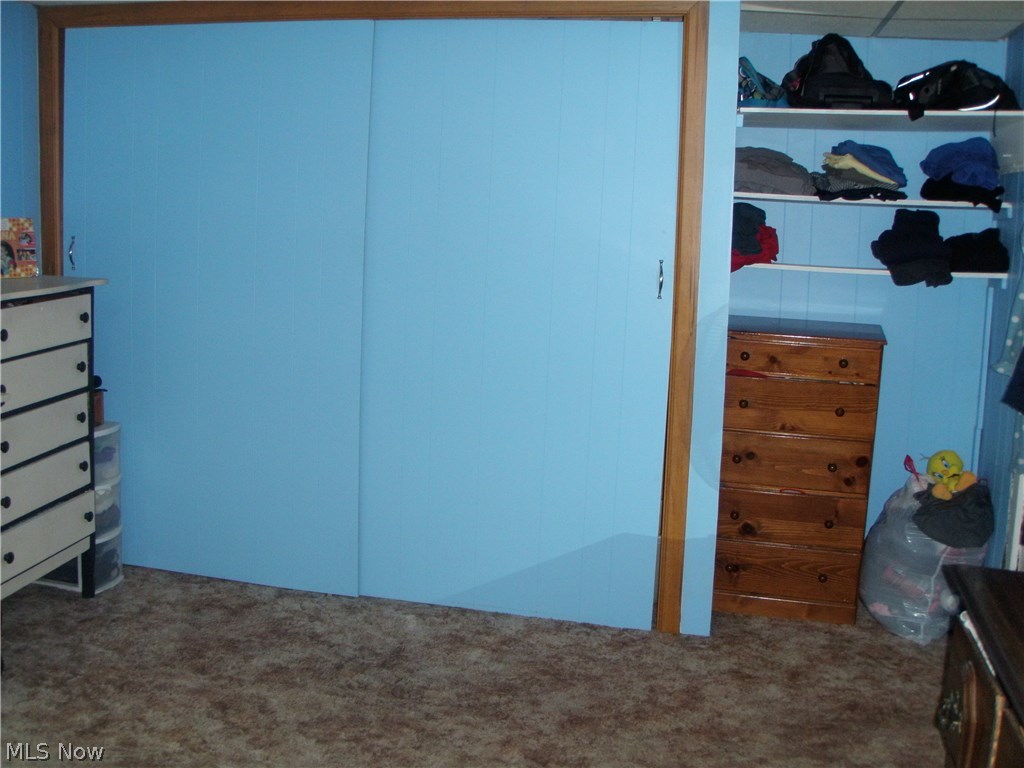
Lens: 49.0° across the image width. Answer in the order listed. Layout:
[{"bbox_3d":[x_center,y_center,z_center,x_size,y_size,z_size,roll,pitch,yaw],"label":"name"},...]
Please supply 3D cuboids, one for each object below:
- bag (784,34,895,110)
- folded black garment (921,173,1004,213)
[{"bbox_3d":[1.085,-1.037,3.753,0.360,0.270,0.350,4,10,13],"label":"bag"},{"bbox_3d":[1.619,-0.686,4.042,0.290,0.140,0.250,4,10,13],"label":"folded black garment"}]

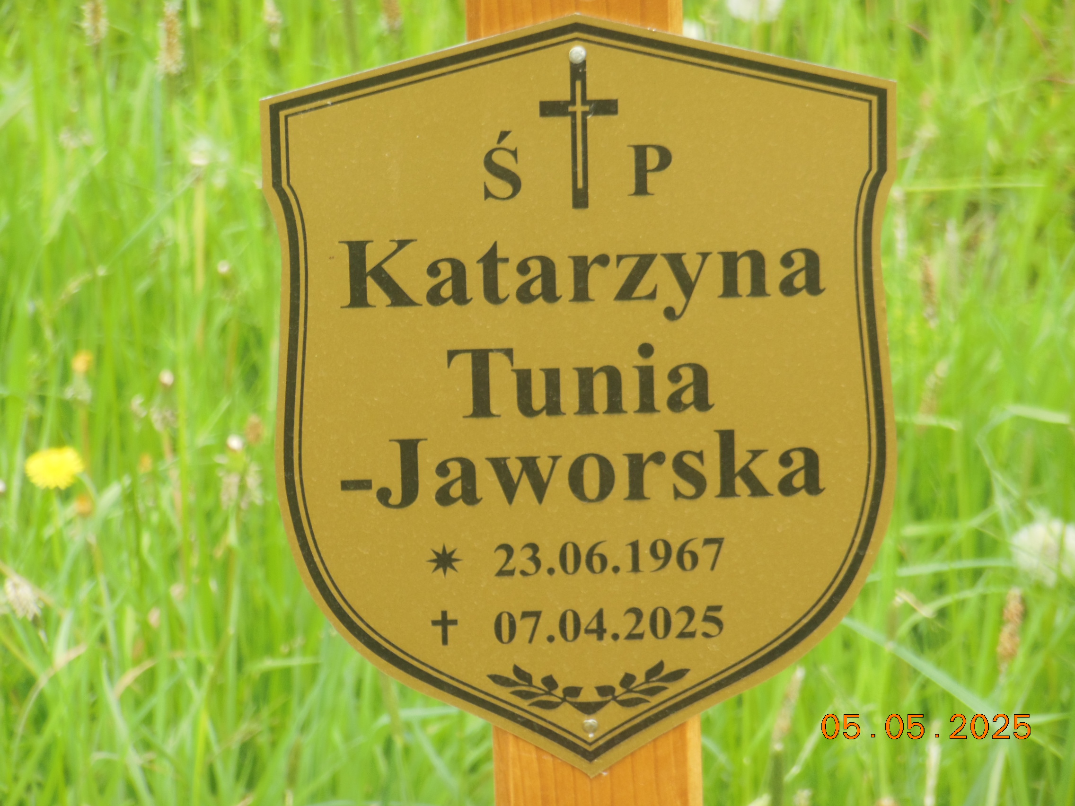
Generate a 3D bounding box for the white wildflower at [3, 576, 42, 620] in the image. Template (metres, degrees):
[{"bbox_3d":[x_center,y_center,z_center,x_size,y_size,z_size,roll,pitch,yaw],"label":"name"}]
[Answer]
[{"bbox_3d":[-0.276,0.105,3.650,0.021,0.021,0.019,-1,16,0],"label":"white wildflower"}]

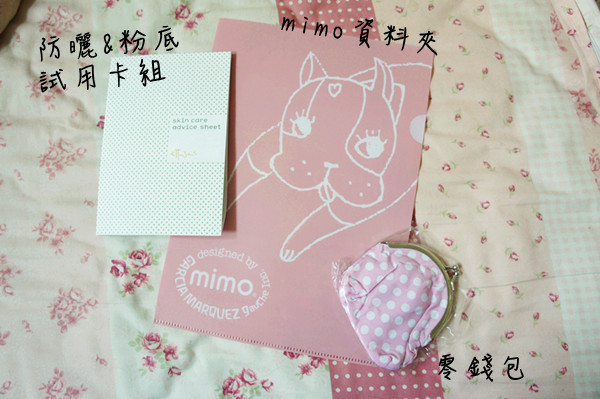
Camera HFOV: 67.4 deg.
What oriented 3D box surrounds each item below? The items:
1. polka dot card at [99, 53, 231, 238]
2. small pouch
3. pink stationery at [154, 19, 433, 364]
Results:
[{"bbox_3d":[-0.130,-0.055,0.440,0.124,0.008,0.181,0,80,6],"label":"polka dot card"},{"bbox_3d":[0.095,0.086,0.396,0.110,0.026,0.105,-23,80,-2],"label":"small pouch"},{"bbox_3d":[0.001,-0.019,0.432,0.220,0.003,0.310,9,81,4],"label":"pink stationery"}]

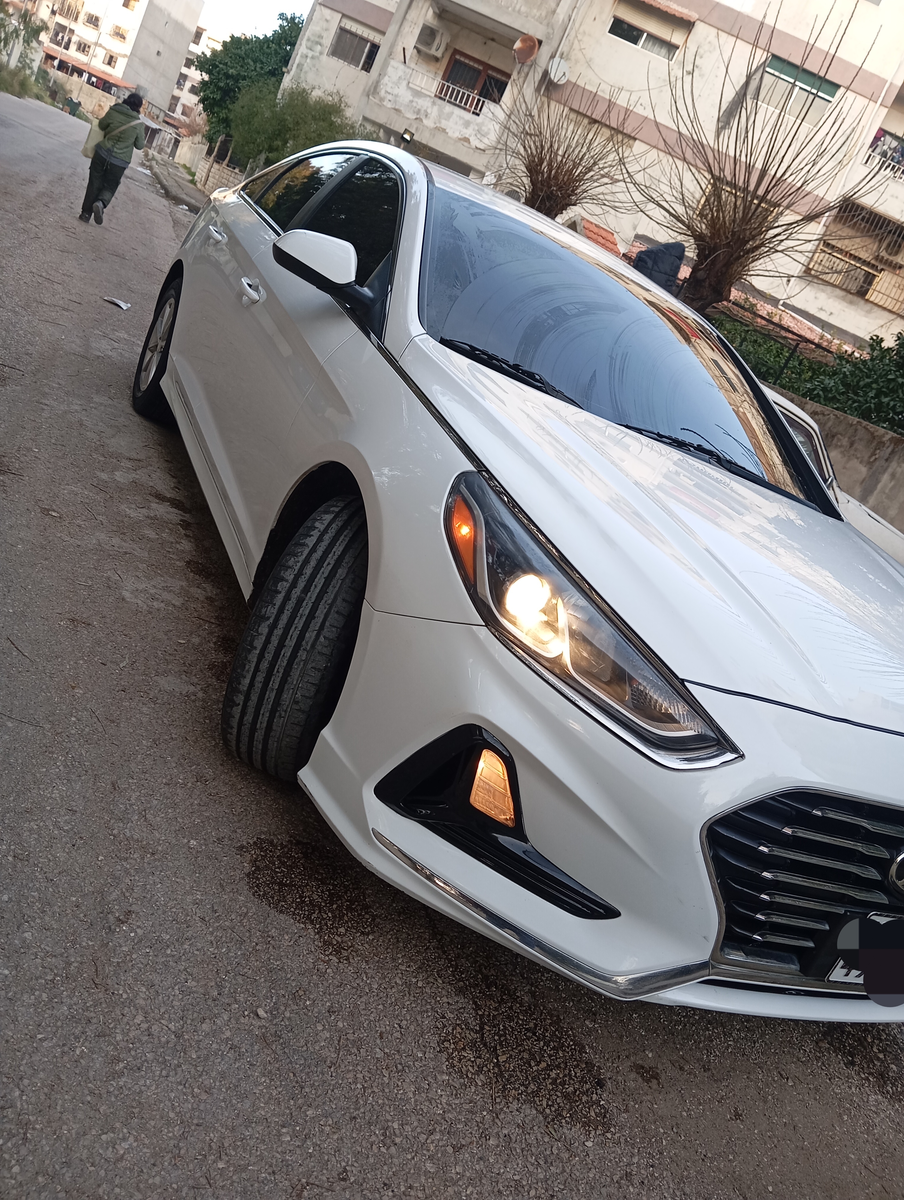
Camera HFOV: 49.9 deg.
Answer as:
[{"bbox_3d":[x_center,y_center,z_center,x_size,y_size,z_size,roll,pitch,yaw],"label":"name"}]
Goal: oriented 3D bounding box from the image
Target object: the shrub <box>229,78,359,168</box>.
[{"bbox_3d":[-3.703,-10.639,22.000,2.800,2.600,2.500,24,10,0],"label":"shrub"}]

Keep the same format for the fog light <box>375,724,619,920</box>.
[{"bbox_3d":[0.110,0.356,1.659,0.460,0.220,0.160,29,17,11],"label":"fog light"}]

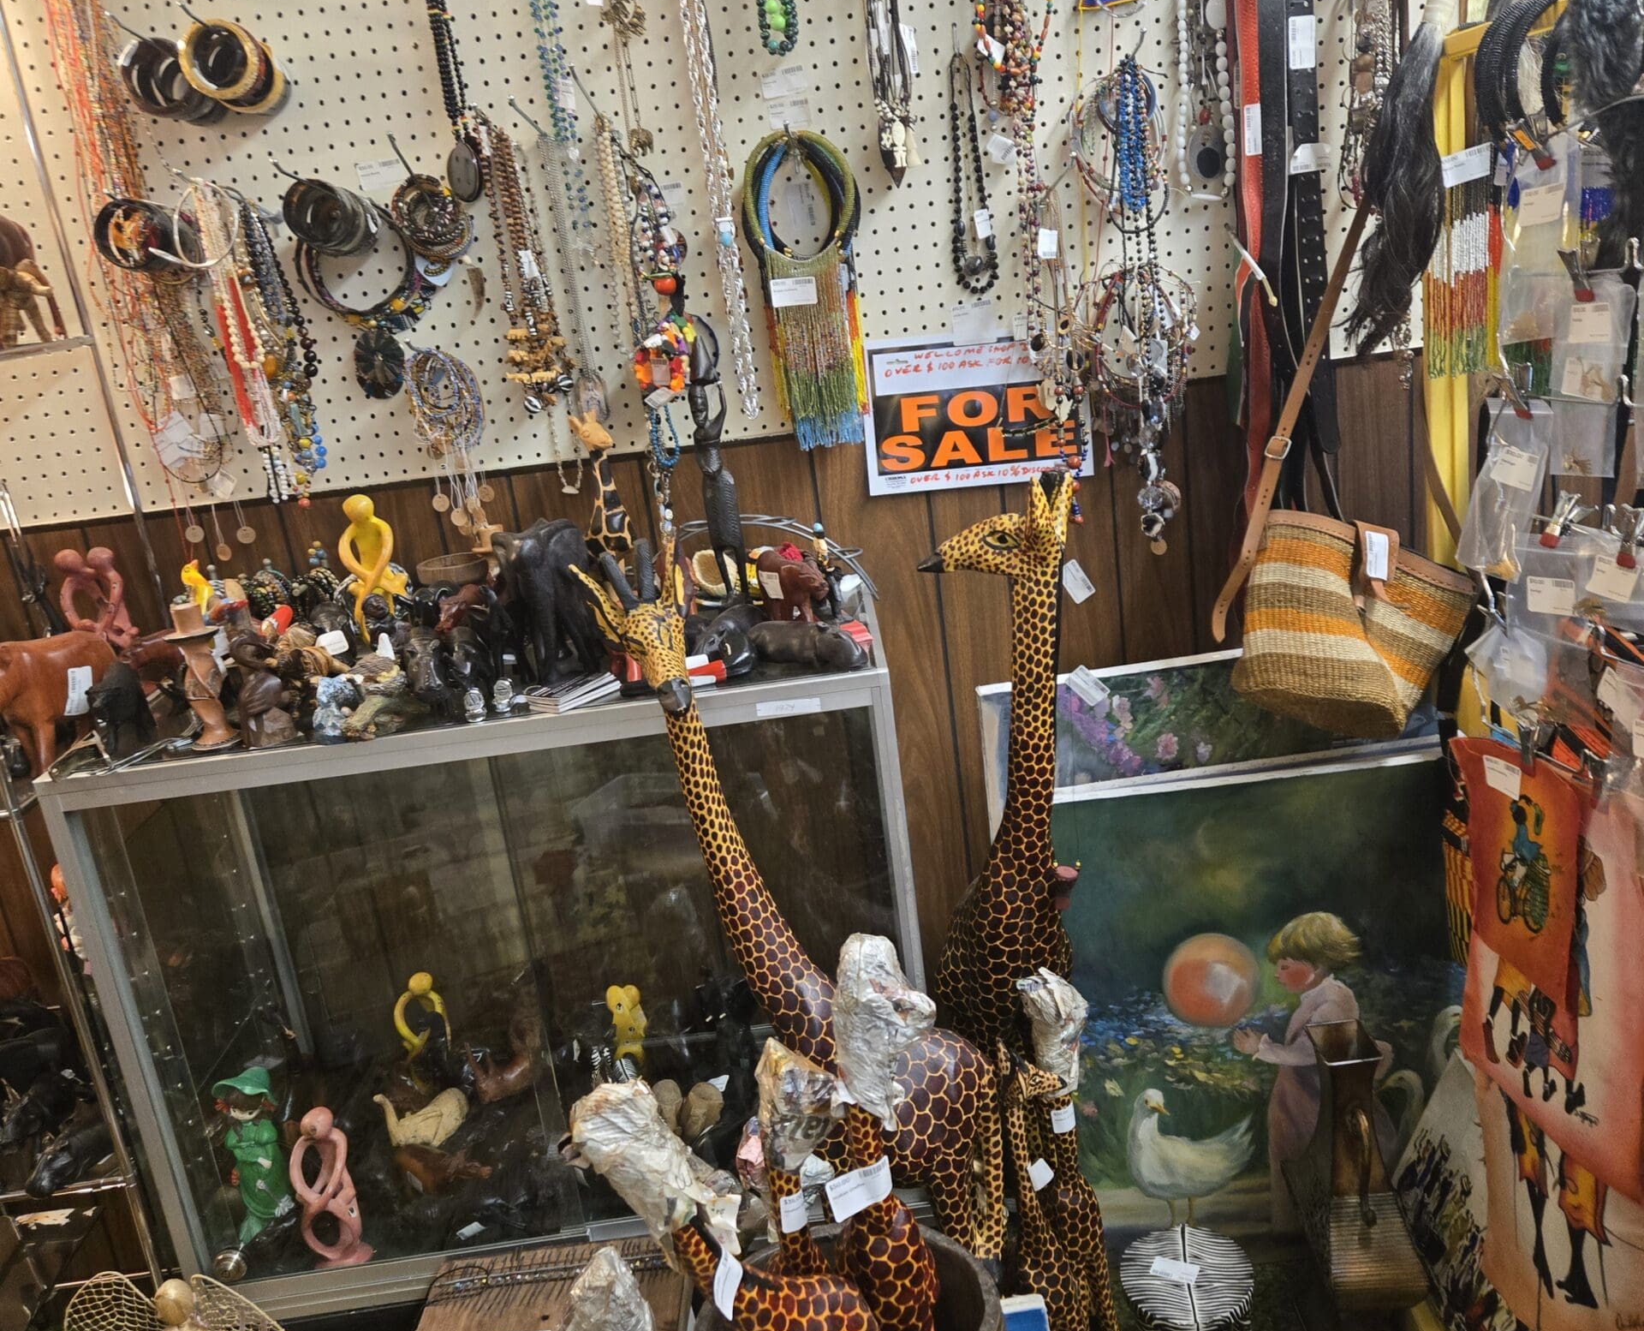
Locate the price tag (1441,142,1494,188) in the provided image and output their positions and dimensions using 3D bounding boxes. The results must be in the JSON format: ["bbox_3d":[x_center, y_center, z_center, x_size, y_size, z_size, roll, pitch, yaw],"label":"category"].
[{"bbox_3d":[0.677,-0.524,1.527,0.056,0.032,0.002,-20,23,-9],"label":"price tag"}]

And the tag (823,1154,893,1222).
[{"bbox_3d":[0.030,0.424,1.180,0.056,0.030,0.008,-18,-2,0],"label":"tag"}]

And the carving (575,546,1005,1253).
[{"bbox_3d":[0.002,0.321,1.612,0.360,0.970,0.150,-16,20,-25],"label":"carving"}]

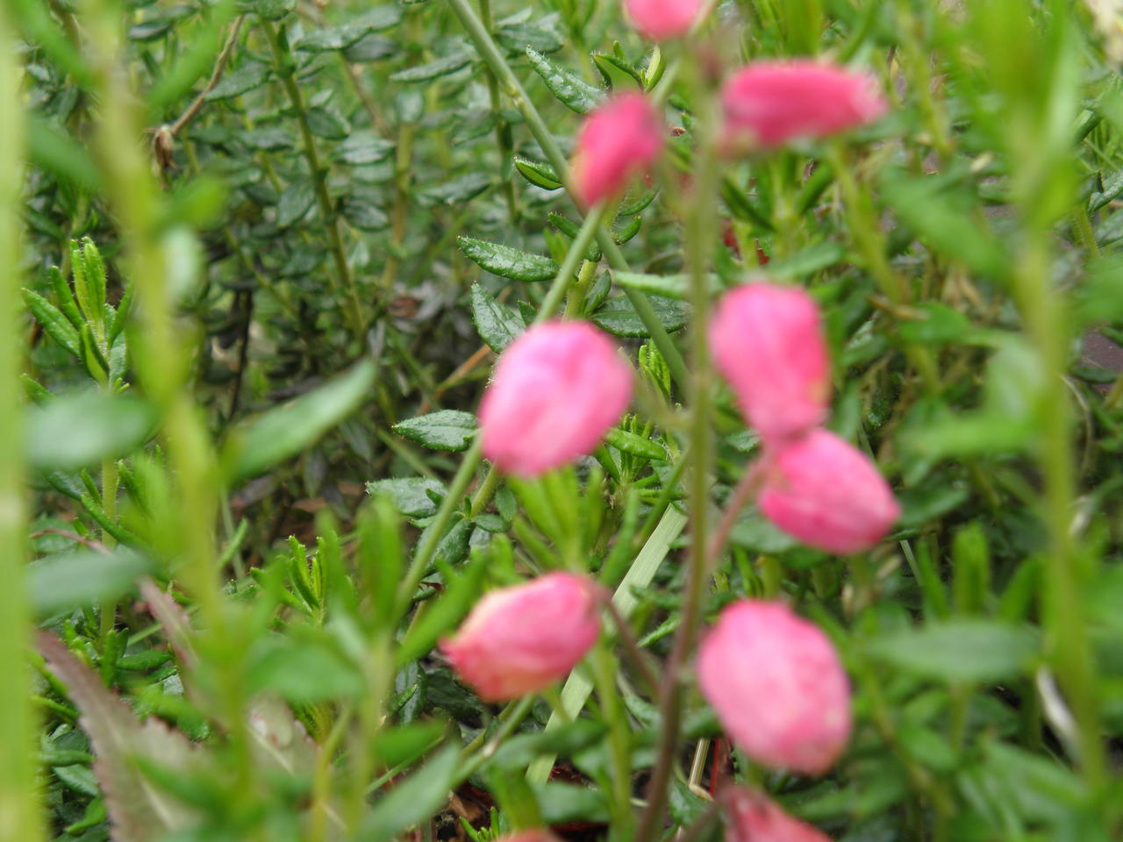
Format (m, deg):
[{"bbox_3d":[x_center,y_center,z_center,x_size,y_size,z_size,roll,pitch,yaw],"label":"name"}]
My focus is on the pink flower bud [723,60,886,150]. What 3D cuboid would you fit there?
[{"bbox_3d":[0.018,-0.024,0.150,0.013,0.007,0.007,3,0,12],"label":"pink flower bud"}]

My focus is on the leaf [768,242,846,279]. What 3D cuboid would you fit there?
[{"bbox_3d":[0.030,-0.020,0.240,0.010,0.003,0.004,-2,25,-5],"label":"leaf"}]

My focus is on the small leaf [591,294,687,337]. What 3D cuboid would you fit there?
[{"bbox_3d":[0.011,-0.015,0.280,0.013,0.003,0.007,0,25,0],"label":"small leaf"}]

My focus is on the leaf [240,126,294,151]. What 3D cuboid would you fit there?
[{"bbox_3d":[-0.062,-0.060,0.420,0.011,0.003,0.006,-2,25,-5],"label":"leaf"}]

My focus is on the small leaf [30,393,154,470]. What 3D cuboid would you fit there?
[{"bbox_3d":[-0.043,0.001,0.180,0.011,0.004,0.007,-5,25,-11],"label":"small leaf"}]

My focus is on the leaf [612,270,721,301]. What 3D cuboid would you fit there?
[{"bbox_3d":[0.011,-0.014,0.200,0.011,0.002,0.004,6,24,9],"label":"leaf"}]

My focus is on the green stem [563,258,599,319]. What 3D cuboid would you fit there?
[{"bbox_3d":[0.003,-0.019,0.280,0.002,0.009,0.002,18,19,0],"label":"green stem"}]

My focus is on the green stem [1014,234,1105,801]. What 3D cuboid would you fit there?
[{"bbox_3d":[0.045,0.009,0.180,0.003,0.053,0.003,-6,19,0],"label":"green stem"}]

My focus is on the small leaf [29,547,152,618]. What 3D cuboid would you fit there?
[{"bbox_3d":[-0.033,0.011,0.140,0.009,0.002,0.004,-17,43,-6],"label":"small leaf"}]

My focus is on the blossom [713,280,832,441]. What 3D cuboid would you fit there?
[{"bbox_3d":[0.016,-0.005,0.156,0.009,0.013,0.009,-12,-6,0],"label":"blossom"}]

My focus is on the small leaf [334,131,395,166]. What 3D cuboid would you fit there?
[{"bbox_3d":[-0.030,-0.041,0.300,0.009,0.002,0.004,-9,39,18],"label":"small leaf"}]

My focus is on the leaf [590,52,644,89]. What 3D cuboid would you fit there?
[{"bbox_3d":[0.007,-0.042,0.242,0.009,0.004,0.002,34,56,-18],"label":"leaf"}]

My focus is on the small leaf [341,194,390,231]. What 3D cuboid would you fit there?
[{"bbox_3d":[-0.030,-0.032,0.300,0.009,0.002,0.004,19,41,24],"label":"small leaf"}]

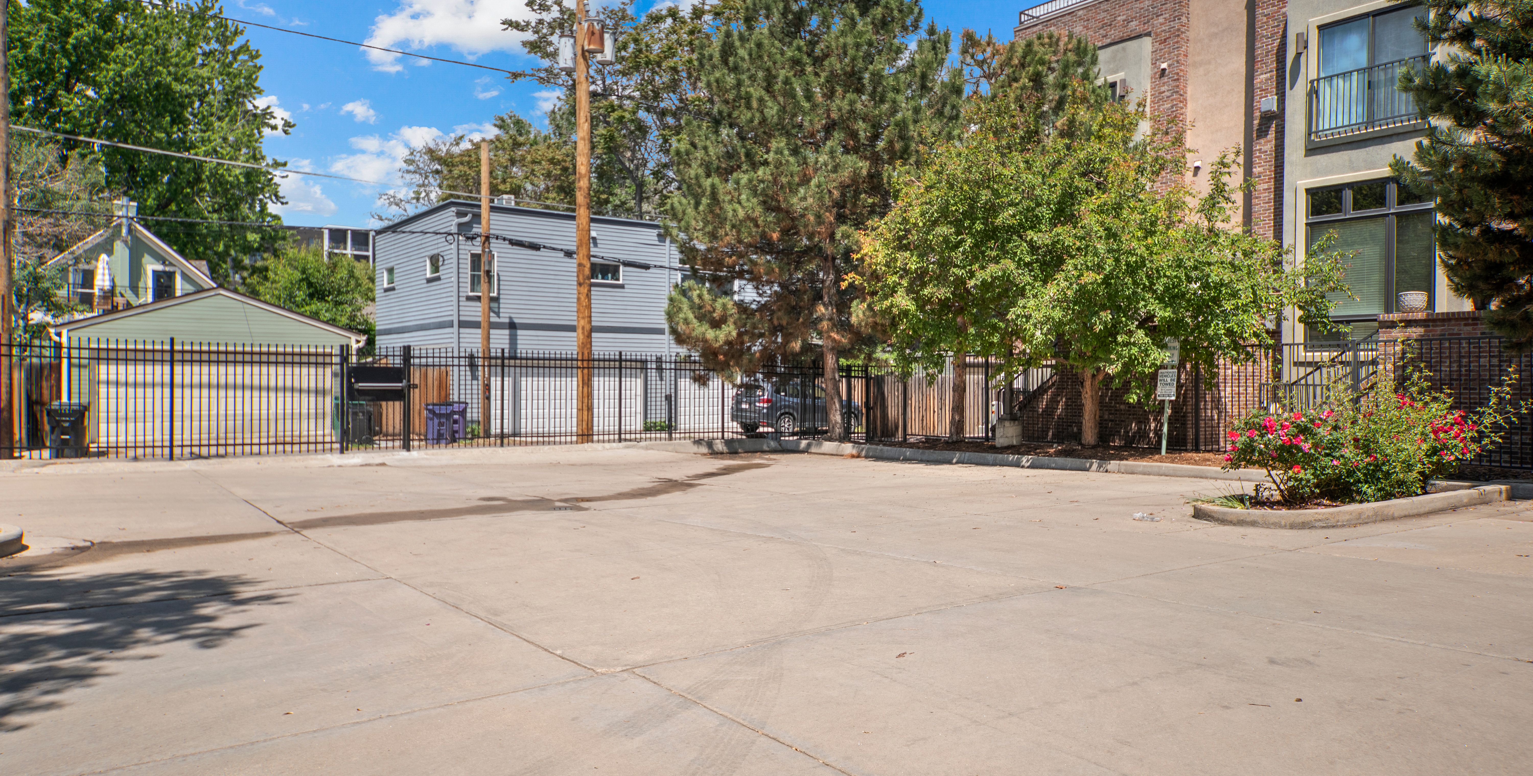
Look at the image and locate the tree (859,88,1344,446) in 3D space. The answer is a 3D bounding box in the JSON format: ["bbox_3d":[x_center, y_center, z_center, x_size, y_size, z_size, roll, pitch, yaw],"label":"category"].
[{"bbox_3d":[5.500,-2.150,17.200,7.500,6.100,6.600,0,1,0],"label":"tree"}]

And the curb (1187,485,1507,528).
[{"bbox_3d":[5.550,1.040,9.600,3.750,0.170,1.400,0,1,-37],"label":"curb"}]

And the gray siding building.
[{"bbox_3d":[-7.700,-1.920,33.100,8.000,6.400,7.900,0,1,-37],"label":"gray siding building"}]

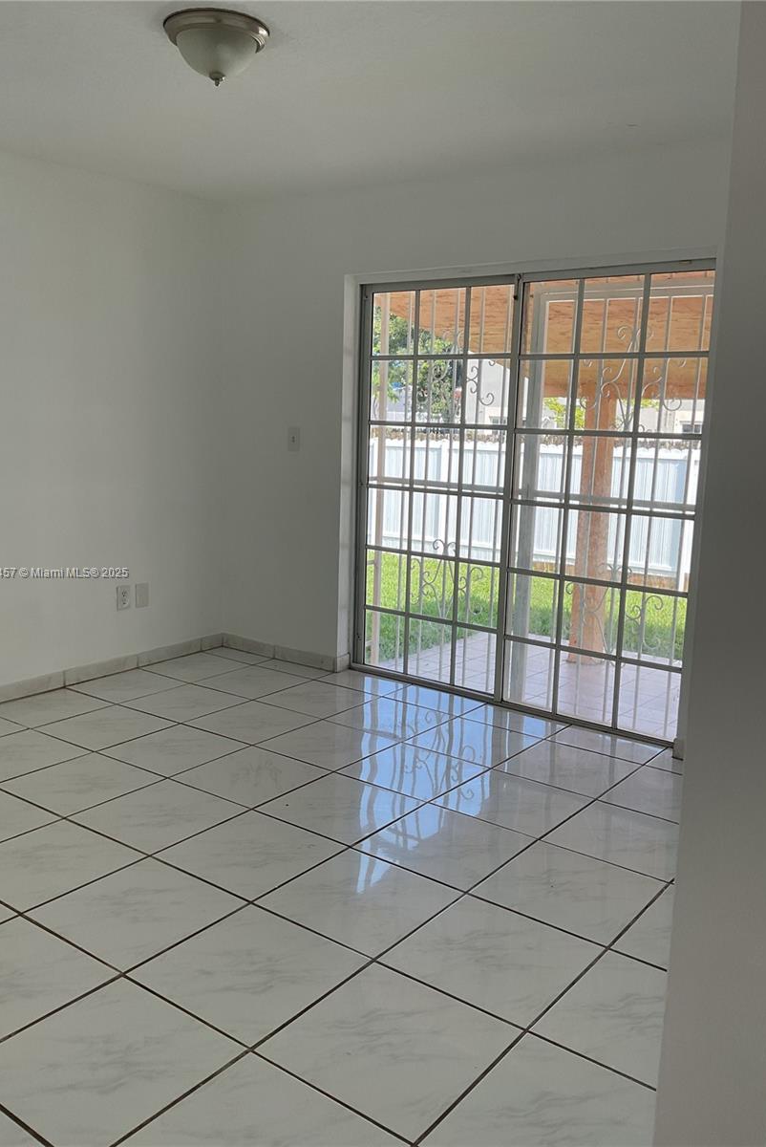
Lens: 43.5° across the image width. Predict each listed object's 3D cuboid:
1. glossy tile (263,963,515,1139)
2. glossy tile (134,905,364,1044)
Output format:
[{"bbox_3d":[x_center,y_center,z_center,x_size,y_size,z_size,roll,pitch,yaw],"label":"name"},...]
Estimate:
[{"bbox_3d":[0.020,1.067,2.188,0.440,0.012,0.440,9,13,36],"label":"glossy tile"},{"bbox_3d":[-0.340,1.022,2.483,0.448,0.010,0.448,9,13,36],"label":"glossy tile"}]

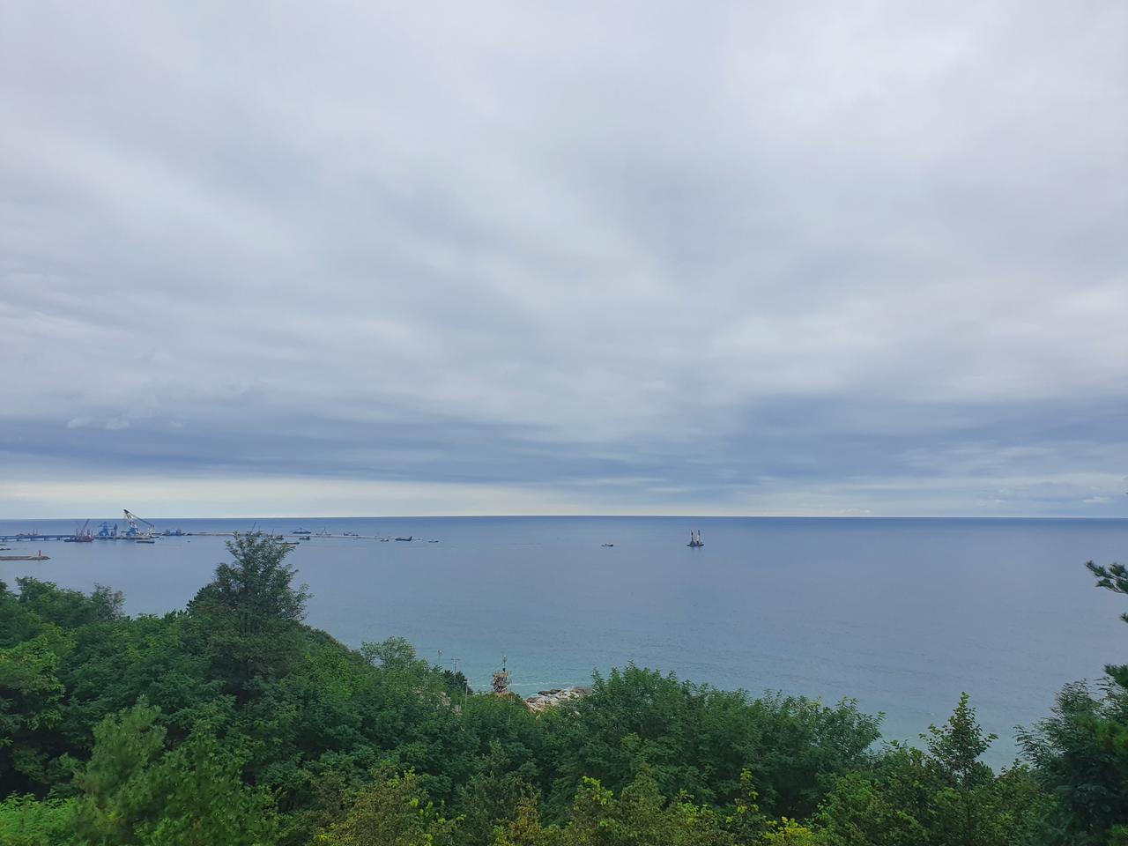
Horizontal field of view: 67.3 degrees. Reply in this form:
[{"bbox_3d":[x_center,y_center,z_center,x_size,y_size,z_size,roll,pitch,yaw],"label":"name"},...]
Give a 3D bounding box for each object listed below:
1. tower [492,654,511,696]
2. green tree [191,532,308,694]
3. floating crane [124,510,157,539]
[{"bbox_3d":[-15.546,62.956,212.000,4.200,9.600,4.100,1,-6,-6],"label":"tower"},{"bbox_3d":[-20.452,12.557,55.000,7.600,10.600,7.400,2,-7,-20],"label":"green tree"},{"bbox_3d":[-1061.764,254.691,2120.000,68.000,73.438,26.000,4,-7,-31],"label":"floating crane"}]

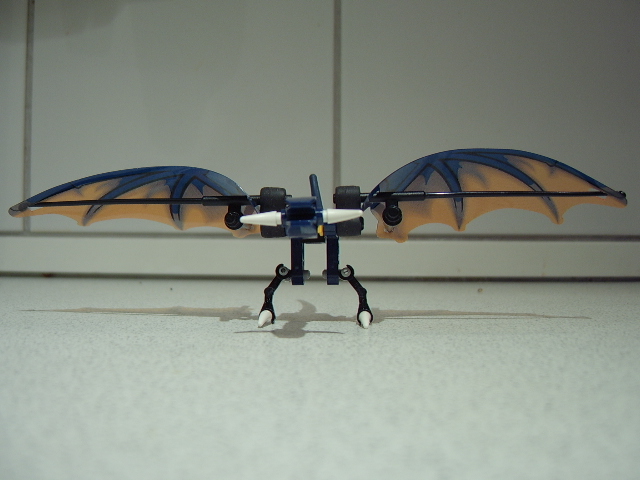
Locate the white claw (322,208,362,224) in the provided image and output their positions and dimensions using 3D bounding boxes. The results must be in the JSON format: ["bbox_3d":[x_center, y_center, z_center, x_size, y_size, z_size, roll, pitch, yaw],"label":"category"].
[{"bbox_3d":[0.007,-0.007,0.171,0.012,0.004,0.004,-6,0,0],"label":"white claw"}]

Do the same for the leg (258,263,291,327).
[{"bbox_3d":[-0.015,0.019,0.192,0.011,0.021,0.009,0,0,0],"label":"leg"}]

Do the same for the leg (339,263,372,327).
[{"bbox_3d":[0.012,0.019,0.192,0.011,0.021,0.009,0,0,0],"label":"leg"}]

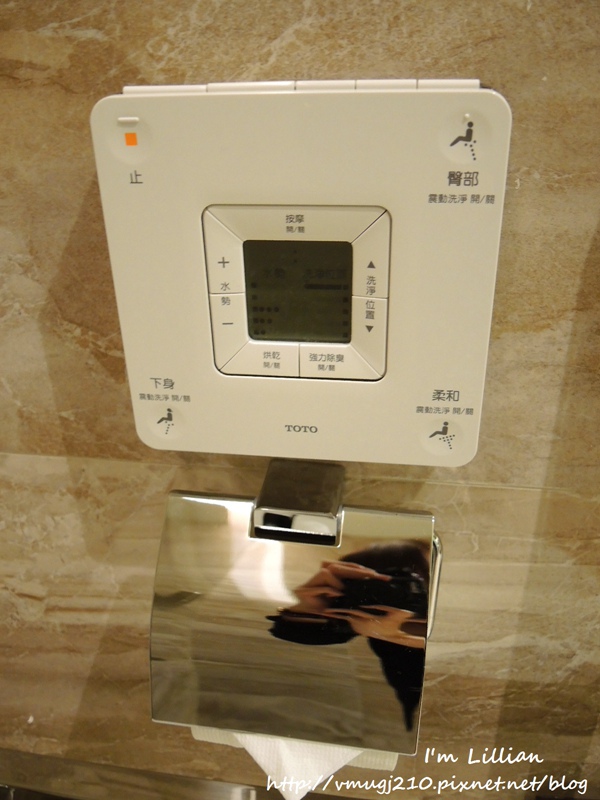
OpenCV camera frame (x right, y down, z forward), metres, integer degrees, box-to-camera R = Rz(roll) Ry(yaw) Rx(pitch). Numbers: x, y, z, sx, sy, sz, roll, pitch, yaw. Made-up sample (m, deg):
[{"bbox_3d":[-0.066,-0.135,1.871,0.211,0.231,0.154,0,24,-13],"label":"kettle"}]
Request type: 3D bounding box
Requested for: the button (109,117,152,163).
[{"bbox_3d":[-0.073,-0.112,0.297,0.021,0.021,0.003,3,27,8],"label":"button"}]

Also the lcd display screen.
[{"bbox_3d":[-0.001,-0.049,0.317,0.049,0.048,0.003,3,27,8],"label":"lcd display screen"}]

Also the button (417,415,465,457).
[{"bbox_3d":[0.070,0.018,0.339,0.021,0.021,0.003,3,27,8],"label":"button"}]

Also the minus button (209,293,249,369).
[{"bbox_3d":[-0.033,-0.032,0.332,0.018,0.039,0.004,3,27,8],"label":"minus button"}]

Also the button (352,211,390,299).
[{"bbox_3d":[0.031,-0.064,0.304,0.017,0.039,0.004,3,27,8],"label":"button"}]

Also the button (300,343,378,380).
[{"bbox_3d":[0.019,-0.018,0.329,0.040,0.018,0.004,3,27,8],"label":"button"}]

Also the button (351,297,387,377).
[{"bbox_3d":[0.032,-0.028,0.322,0.017,0.040,0.004,3,27,8],"label":"button"}]

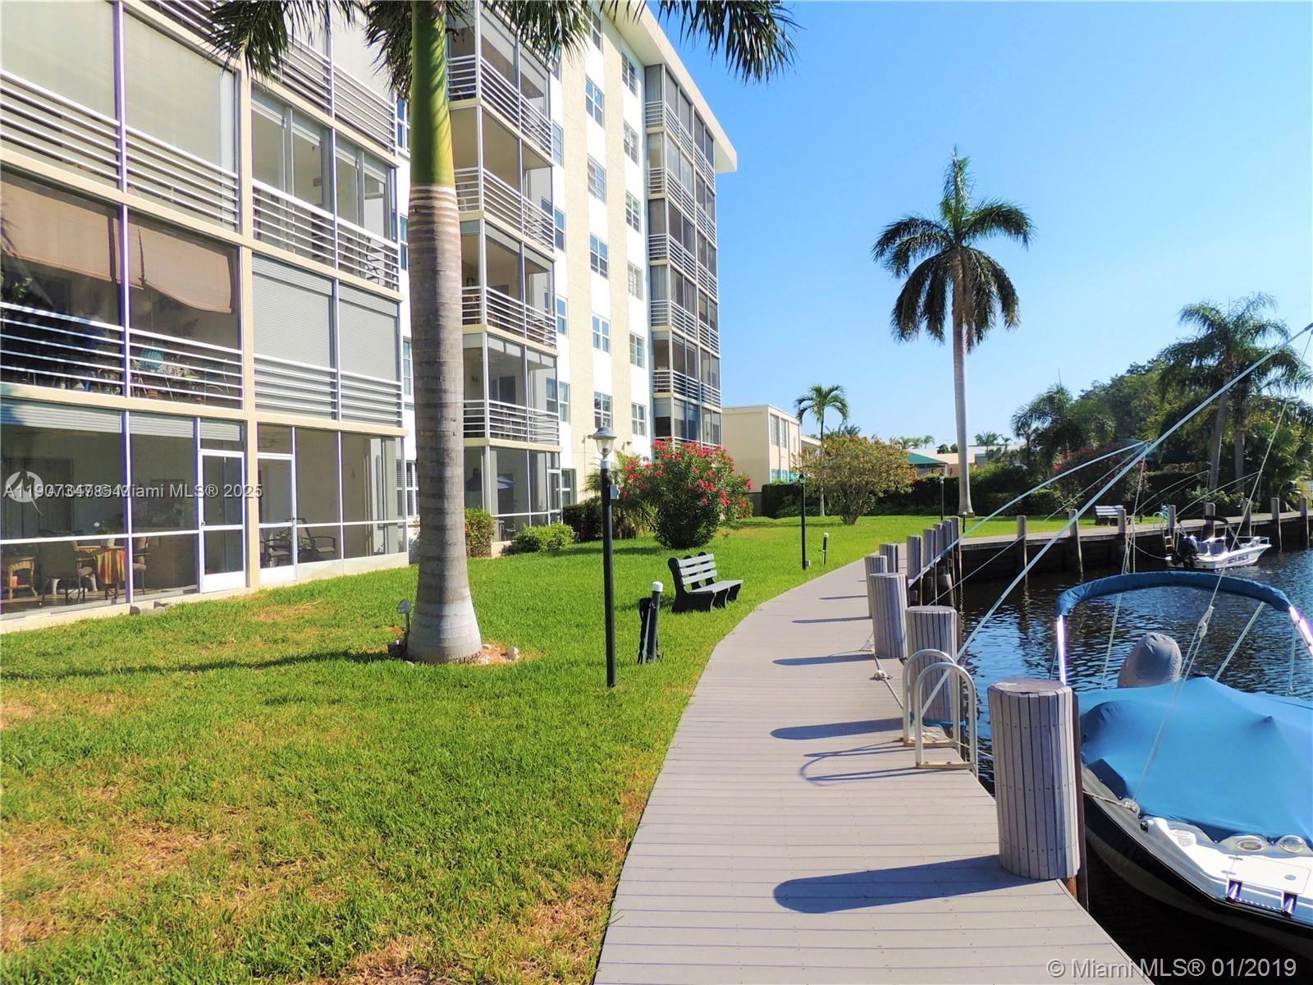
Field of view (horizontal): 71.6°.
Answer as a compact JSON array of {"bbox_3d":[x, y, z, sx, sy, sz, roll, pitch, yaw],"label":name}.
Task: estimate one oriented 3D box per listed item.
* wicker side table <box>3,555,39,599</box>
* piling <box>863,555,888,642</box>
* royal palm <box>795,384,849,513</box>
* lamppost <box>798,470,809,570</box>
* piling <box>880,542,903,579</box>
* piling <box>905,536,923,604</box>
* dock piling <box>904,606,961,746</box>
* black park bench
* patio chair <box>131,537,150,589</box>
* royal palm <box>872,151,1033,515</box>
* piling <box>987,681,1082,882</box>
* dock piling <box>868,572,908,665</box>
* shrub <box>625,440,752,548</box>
[{"bbox_3d":[-9.000,1.213,12.720,0.430,0.610,0.430,-2,0,18],"label":"wicker side table"},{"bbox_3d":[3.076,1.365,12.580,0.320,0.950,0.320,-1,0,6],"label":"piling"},{"bbox_3d":[9.051,-2.328,50.026,2.900,7.250,2.900,-2,0,10],"label":"royal palm"},{"bbox_3d":[3.363,0.663,20.900,0.180,2.260,0.180,-1,0,0],"label":"lamppost"},{"bbox_3d":[3.923,1.328,15.290,0.320,0.880,0.320,-1,0,6],"label":"piling"},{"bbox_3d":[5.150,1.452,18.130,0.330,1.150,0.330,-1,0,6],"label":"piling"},{"bbox_3d":[2.071,1.272,6.824,0.360,0.815,0.360,-2,0,17],"label":"dock piling"},{"bbox_3d":[0.809,1.372,14.208,0.700,0.830,1.720,-1,0,20],"label":"black park bench"},{"bbox_3d":[-7.875,1.053,13.538,0.580,0.930,0.620,-2,-1,37],"label":"patio chair"},{"bbox_3d":[15.305,-8.208,47.000,8.200,18.800,8.000,-1,0,0],"label":"royal palm"},{"bbox_3d":[1.716,1.263,4.103,0.355,0.815,0.355,-2,0,23],"label":"piling"},{"bbox_3d":[2.427,1.281,9.454,0.365,0.815,0.365,-2,0,14],"label":"dock piling"},{"bbox_3d":[0.894,0.015,25.611,3.400,3.000,3.200,-2,0,2],"label":"shrub"}]

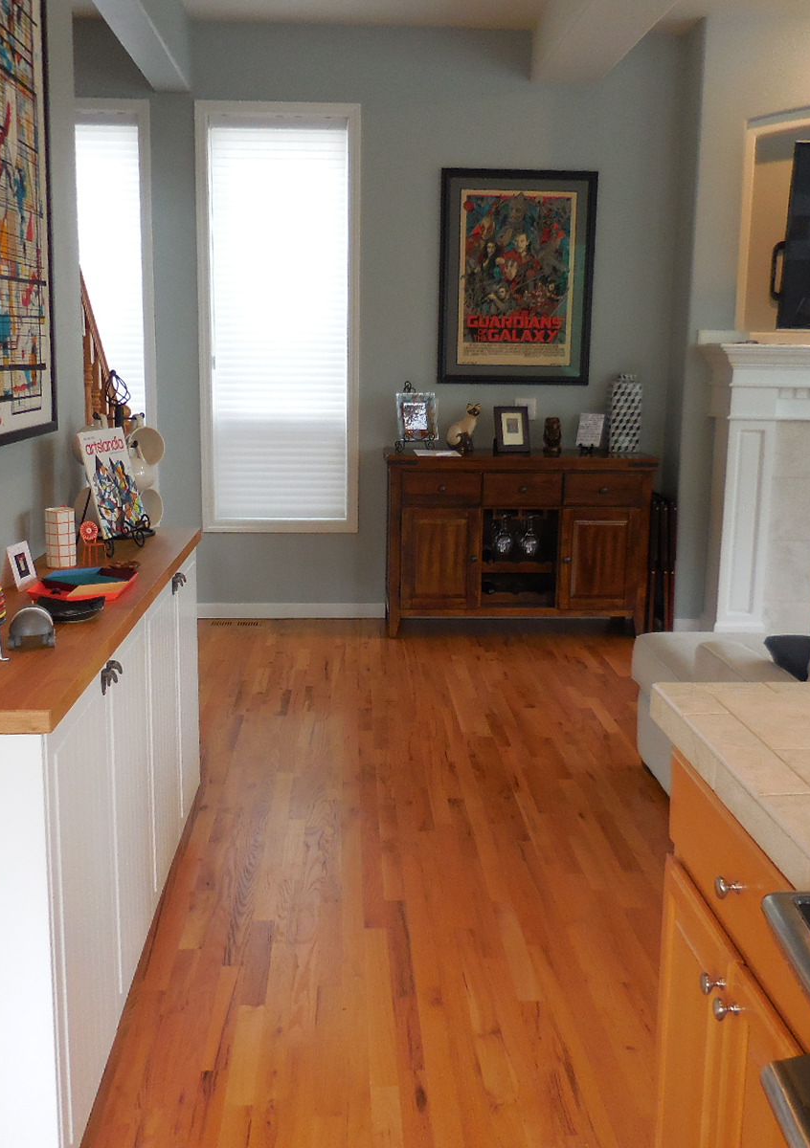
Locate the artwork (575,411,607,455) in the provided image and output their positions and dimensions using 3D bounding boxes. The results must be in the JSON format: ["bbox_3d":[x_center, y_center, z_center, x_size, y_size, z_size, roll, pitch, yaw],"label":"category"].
[{"bbox_3d":[0.980,-0.738,5.829,0.140,0.224,0.110,4,12,16],"label":"artwork"}]

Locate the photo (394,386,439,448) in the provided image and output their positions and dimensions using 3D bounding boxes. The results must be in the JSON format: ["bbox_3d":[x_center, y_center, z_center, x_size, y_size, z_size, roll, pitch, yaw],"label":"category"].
[{"bbox_3d":[0.064,-0.827,5.883,0.215,0.352,0.140,-3,12,-21],"label":"photo"}]

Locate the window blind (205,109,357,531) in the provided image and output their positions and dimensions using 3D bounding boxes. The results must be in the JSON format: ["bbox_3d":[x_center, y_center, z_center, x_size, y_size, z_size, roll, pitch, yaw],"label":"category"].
[{"bbox_3d":[-0.668,-1.330,5.917,0.853,2.243,0.080,0,11,-3],"label":"window blind"}]

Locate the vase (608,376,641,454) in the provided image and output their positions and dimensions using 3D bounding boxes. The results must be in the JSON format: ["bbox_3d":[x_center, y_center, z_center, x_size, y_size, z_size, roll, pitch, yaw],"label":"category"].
[{"bbox_3d":[1.185,-0.859,5.970,0.150,0.413,0.145,0,11,-3],"label":"vase"}]

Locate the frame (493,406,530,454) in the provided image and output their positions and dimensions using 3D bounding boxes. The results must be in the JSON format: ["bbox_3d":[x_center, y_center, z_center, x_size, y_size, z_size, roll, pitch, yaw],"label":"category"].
[{"bbox_3d":[0.572,-0.770,5.903,0.175,0.246,0.110,-3,12,-21],"label":"frame"}]

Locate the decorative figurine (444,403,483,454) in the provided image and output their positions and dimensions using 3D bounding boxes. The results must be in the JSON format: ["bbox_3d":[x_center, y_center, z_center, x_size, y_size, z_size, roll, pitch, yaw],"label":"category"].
[{"bbox_3d":[0.310,-0.782,5.906,0.180,0.261,0.110,6,12,26],"label":"decorative figurine"}]

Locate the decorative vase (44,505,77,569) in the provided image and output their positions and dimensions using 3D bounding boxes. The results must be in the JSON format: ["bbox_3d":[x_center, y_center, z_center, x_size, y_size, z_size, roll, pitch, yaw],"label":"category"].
[{"bbox_3d":[-0.925,-0.102,2.973,0.083,0.161,0.083,0,11,-3],"label":"decorative vase"}]

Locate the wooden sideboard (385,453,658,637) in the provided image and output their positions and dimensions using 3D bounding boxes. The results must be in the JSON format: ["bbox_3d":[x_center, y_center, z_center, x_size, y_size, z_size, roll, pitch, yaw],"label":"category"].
[{"bbox_3d":[0.591,-0.166,5.960,1.397,0.961,0.402,0,11,-3],"label":"wooden sideboard"}]

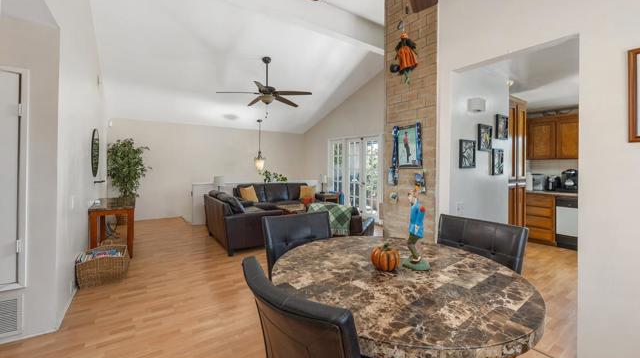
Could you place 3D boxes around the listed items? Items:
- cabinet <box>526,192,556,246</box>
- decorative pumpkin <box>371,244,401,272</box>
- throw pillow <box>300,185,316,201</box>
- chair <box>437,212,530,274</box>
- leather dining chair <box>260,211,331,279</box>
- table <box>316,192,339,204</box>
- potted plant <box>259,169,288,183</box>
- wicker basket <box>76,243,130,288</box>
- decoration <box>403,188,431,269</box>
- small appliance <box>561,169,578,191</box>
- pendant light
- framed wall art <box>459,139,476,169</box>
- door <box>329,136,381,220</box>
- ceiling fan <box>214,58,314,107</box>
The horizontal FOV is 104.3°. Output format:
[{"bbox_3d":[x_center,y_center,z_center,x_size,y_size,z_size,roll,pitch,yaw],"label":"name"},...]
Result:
[{"bbox_3d":[4.014,0.703,4.490,0.600,0.870,0.440,-1,2,-36],"label":"cabinet"},{"bbox_3d":[0.344,0.412,1.300,0.150,0.140,0.150,1,2,0],"label":"decorative pumpkin"},{"bbox_3d":[-0.307,0.380,6.750,0.440,0.430,0.150,-1,-12,-27],"label":"throw pillow"},{"bbox_3d":[0.745,0.733,1.423,0.580,0.955,0.490,-1,2,-31],"label":"chair"},{"bbox_3d":[-0.045,0.725,1.523,0.490,0.955,0.580,-1,2,-27],"label":"leather dining chair"},{"bbox_3d":[0.217,0.708,7.028,0.520,0.550,0.520,-1,2,-36],"label":"table"},{"bbox_3d":[-1.210,-0.077,6.400,0.720,0.420,0.500,-1,2,-36],"label":"potted plant"},{"bbox_3d":[-2.506,0.980,2.922,0.420,0.330,0.460,-1,2,-37],"label":"wicker basket"},{"bbox_3d":[0.503,0.260,1.309,0.130,0.385,0.105,0,2,-1],"label":"decoration"},{"bbox_3d":[4.126,0.025,4.080,0.310,0.340,0.250,-1,2,-37],"label":"small appliance"},{"bbox_3d":[-1.647,-0.936,6.850,0.320,1.420,0.320,-1,2,-36],"label":"pendant light"},{"bbox_3d":[1.581,-0.264,2.660,0.310,0.300,0.040,-1,2,-36],"label":"framed wall art"},{"bbox_3d":[0.849,-0.066,6.600,0.120,2.080,1.830,-1,2,-39],"label":"door"},{"bbox_3d":[-0.955,-1.734,4.400,1.620,0.860,1.620,-1,2,-36],"label":"ceiling fan"}]

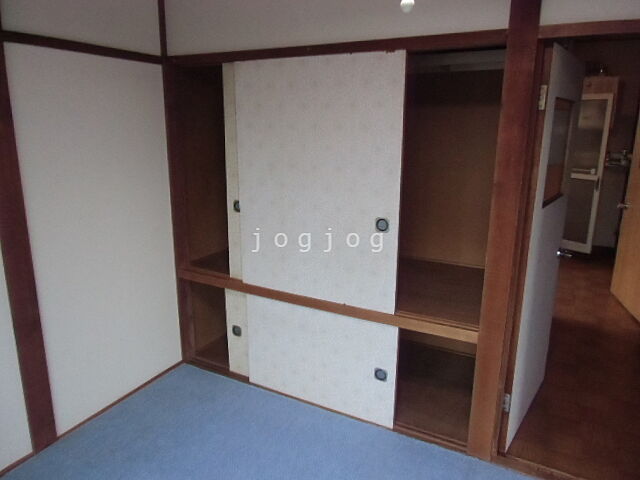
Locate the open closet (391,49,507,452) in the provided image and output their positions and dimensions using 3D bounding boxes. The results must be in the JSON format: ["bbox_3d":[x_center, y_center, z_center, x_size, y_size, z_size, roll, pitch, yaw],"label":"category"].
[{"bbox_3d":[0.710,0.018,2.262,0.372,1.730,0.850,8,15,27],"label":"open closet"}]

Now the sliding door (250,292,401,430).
[{"bbox_3d":[-0.015,0.609,2.319,0.870,0.544,0.030,8,15,27],"label":"sliding door"}]

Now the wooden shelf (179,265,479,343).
[{"bbox_3d":[-0.063,0.303,2.304,1.708,0.057,0.080,8,15,27],"label":"wooden shelf"}]

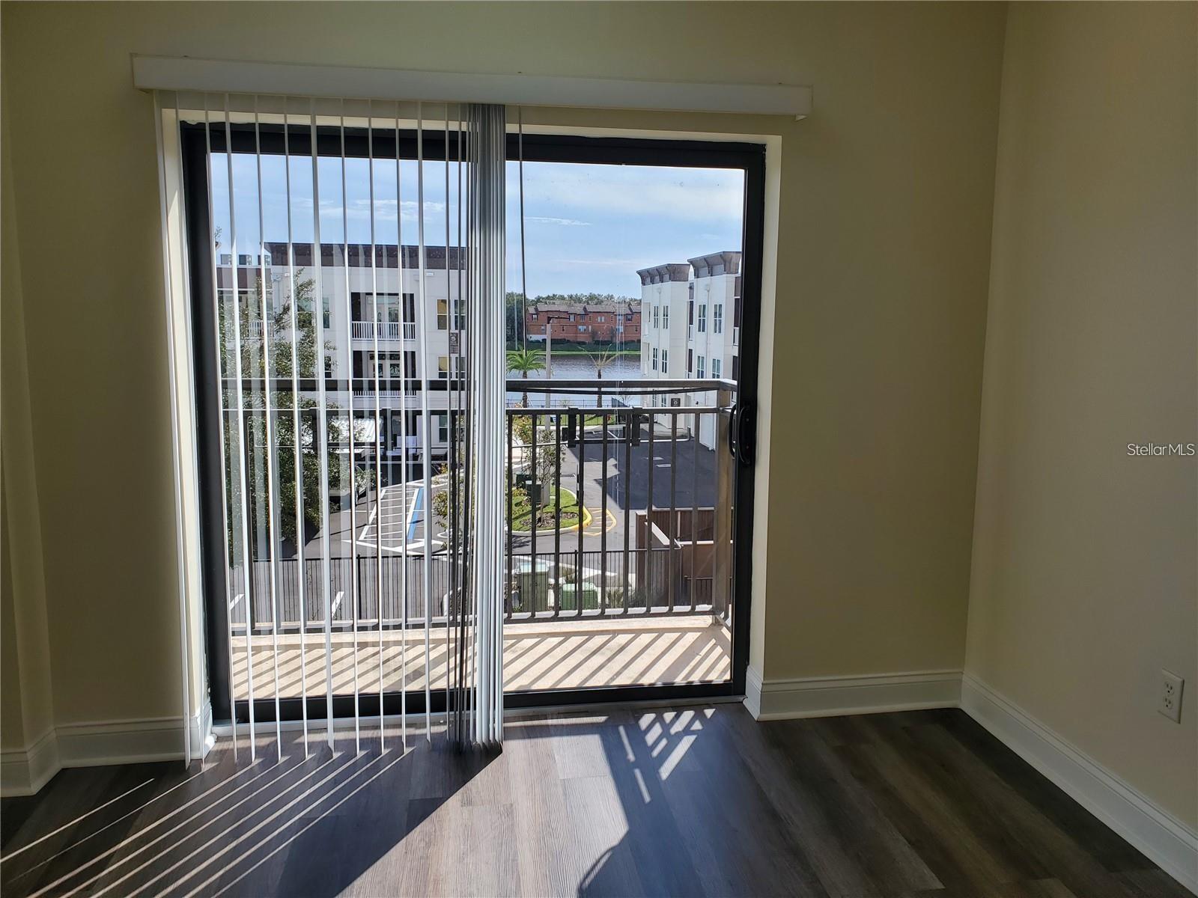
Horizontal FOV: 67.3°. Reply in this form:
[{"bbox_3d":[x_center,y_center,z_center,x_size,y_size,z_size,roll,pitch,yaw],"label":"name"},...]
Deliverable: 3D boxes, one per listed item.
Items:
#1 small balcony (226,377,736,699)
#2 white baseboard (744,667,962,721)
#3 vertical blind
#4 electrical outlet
[{"bbox_3d":[-0.518,0.326,3.851,2.430,1.215,1.110,-1,8,-8],"label":"small balcony"},{"bbox_3d":[0.942,0.882,3.347,0.790,0.150,0.200,-1,8,-8],"label":"white baseboard"},{"bbox_3d":[-0.788,-0.025,2.778,1.013,2.050,0.100,-1,8,-8],"label":"vertical blind"},{"bbox_3d":[1.484,0.642,2.338,0.007,0.119,0.074,-1,8,-8],"label":"electrical outlet"}]

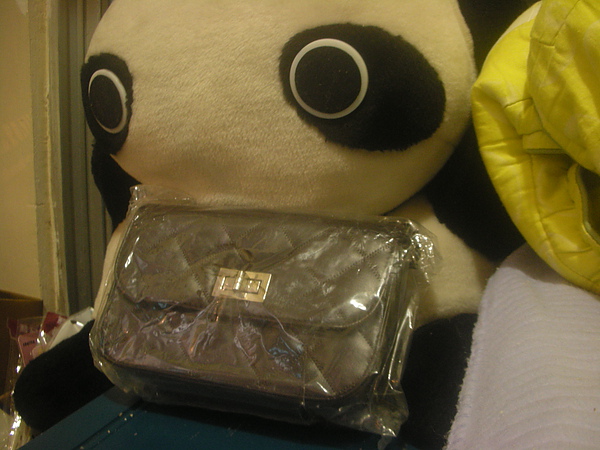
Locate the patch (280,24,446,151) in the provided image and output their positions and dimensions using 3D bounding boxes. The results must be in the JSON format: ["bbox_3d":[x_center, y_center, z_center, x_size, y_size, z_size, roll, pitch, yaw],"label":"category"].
[{"bbox_3d":[0.059,-0.112,0.505,0.150,0.100,0.040,1,14,-29],"label":"patch"}]

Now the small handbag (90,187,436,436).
[{"bbox_3d":[-0.031,0.061,0.460,0.220,0.138,0.068,2,-24,21],"label":"small handbag"}]

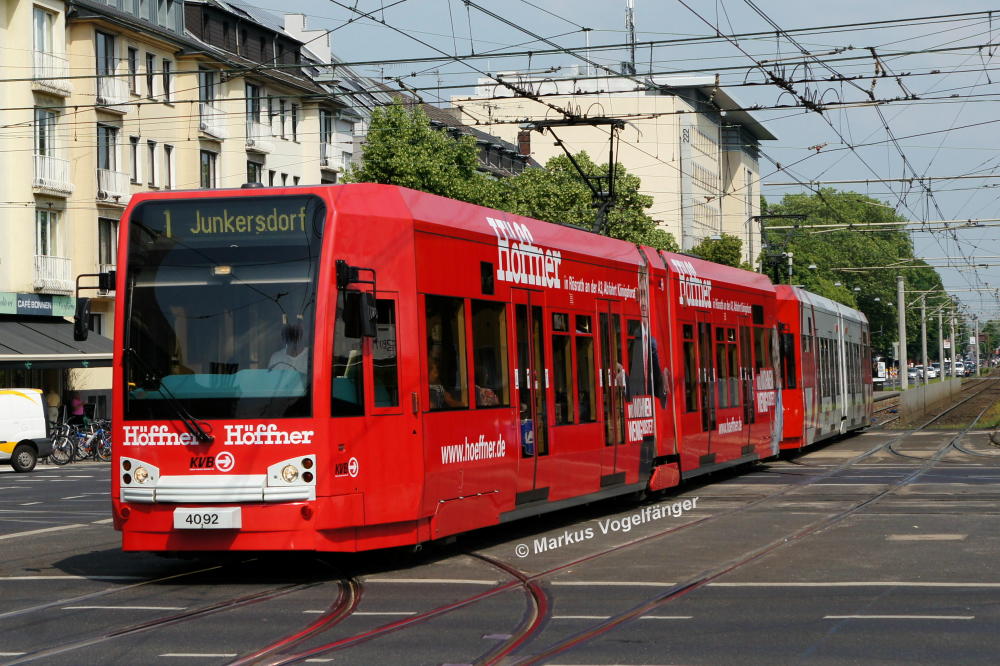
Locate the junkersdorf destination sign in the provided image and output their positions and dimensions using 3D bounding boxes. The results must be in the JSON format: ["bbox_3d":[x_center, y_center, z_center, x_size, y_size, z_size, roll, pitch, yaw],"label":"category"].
[{"bbox_3d":[-2.417,-0.989,16.500,1.900,0.400,0.120,-2,-1,19],"label":"junkersdorf destination sign"}]

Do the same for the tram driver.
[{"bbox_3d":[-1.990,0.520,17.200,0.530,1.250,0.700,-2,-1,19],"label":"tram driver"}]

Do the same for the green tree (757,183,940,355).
[{"bbox_3d":[31.352,-4.479,165.000,15.000,16.500,13.000,-2,-1,16],"label":"green tree"}]

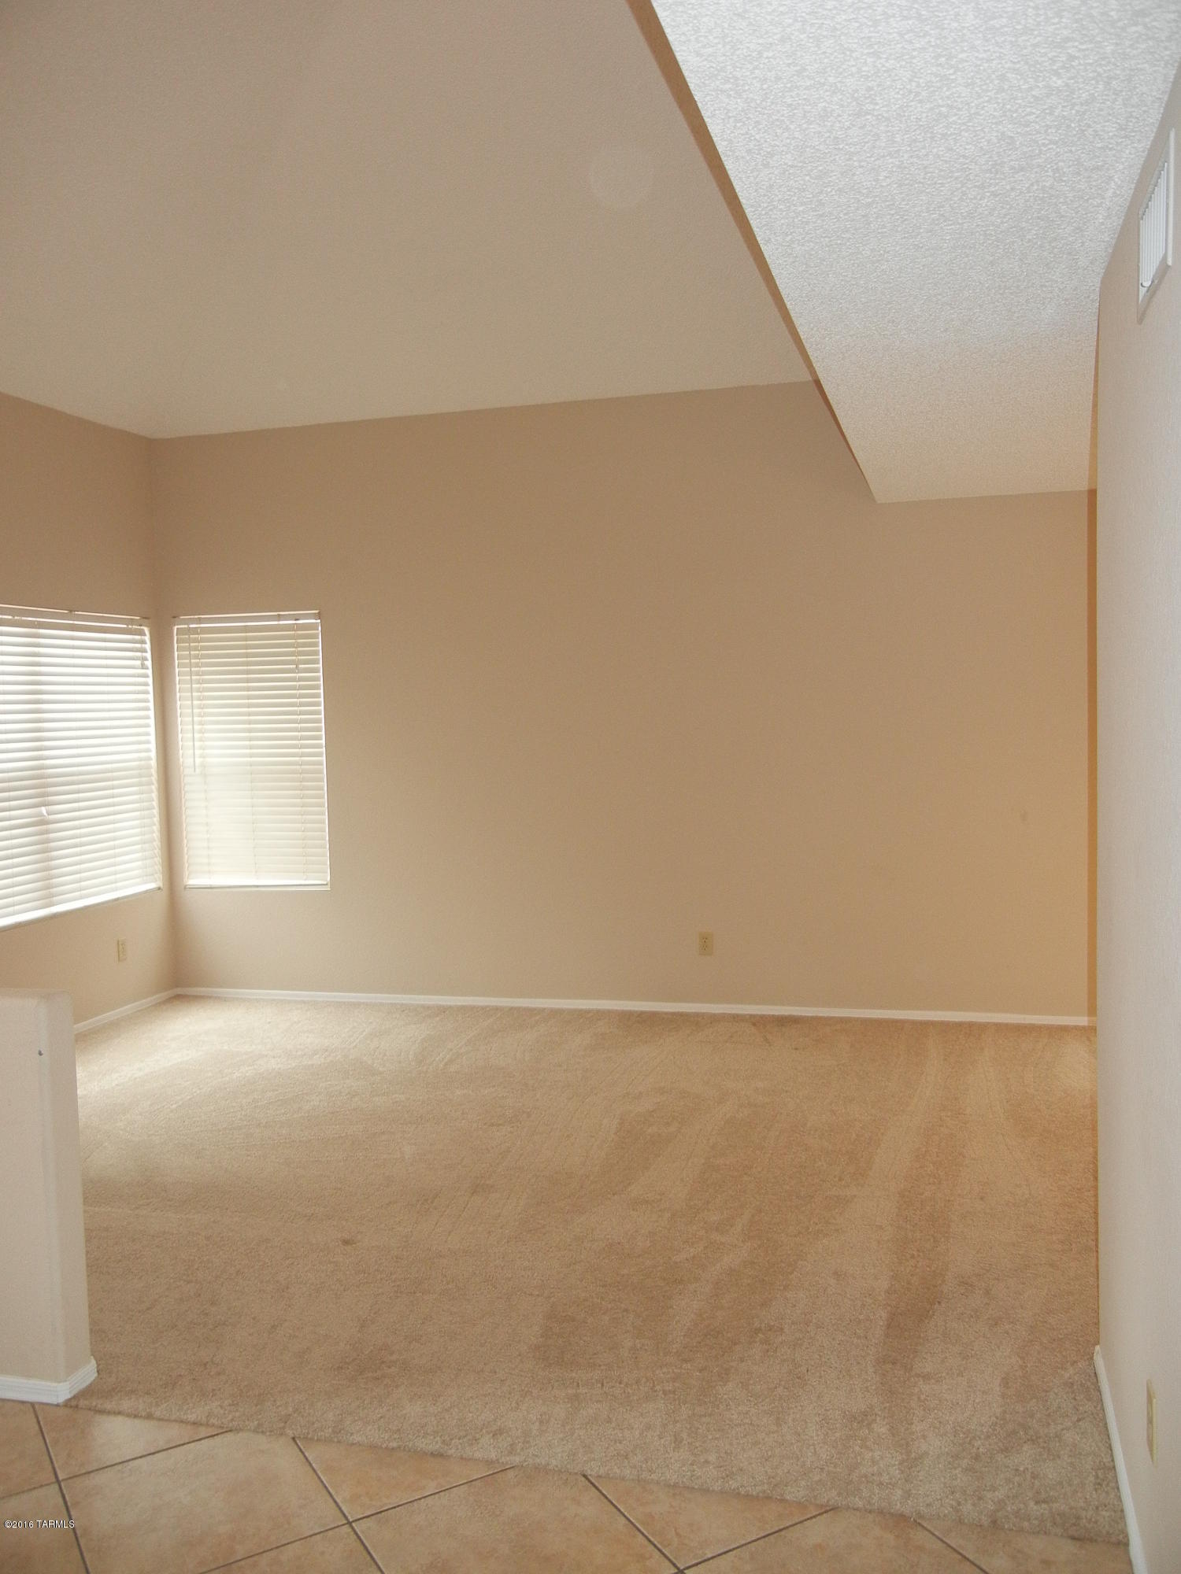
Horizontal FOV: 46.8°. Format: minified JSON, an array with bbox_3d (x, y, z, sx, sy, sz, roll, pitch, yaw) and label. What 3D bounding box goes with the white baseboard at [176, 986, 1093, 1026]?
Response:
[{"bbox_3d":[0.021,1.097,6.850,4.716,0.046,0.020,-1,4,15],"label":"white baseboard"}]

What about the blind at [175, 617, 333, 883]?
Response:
[{"bbox_3d":[-1.797,-0.190,7.273,0.854,1.446,0.060,-1,4,15],"label":"blind"}]

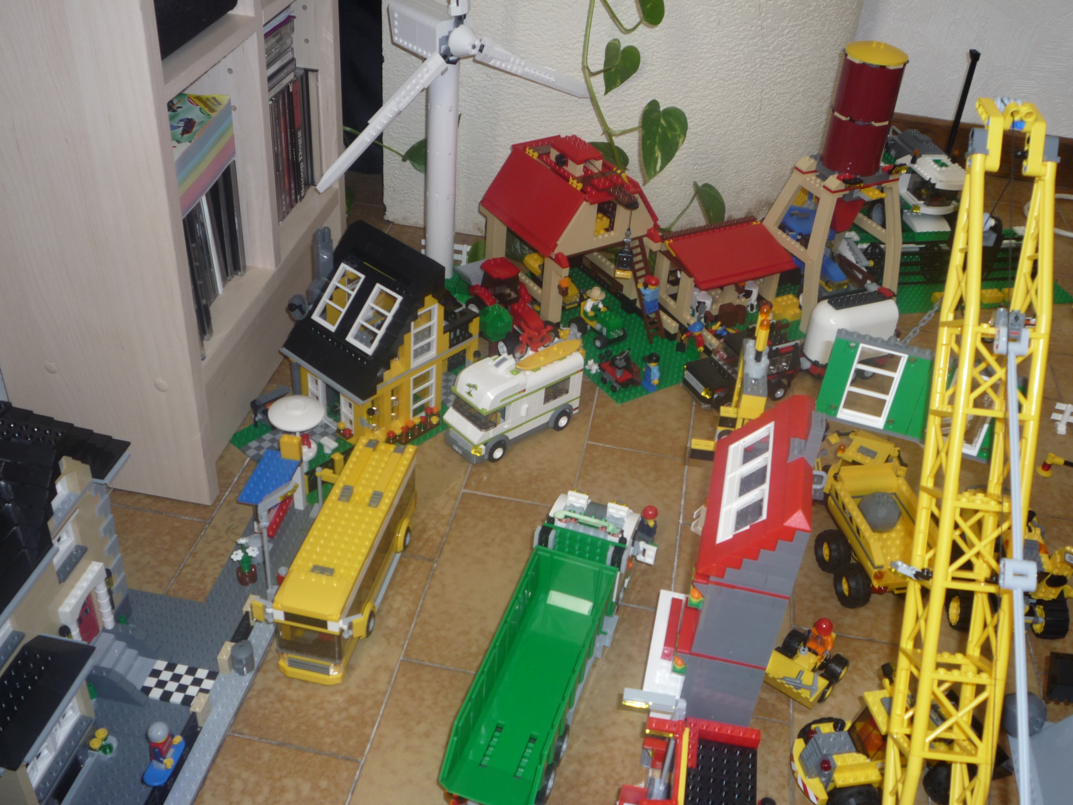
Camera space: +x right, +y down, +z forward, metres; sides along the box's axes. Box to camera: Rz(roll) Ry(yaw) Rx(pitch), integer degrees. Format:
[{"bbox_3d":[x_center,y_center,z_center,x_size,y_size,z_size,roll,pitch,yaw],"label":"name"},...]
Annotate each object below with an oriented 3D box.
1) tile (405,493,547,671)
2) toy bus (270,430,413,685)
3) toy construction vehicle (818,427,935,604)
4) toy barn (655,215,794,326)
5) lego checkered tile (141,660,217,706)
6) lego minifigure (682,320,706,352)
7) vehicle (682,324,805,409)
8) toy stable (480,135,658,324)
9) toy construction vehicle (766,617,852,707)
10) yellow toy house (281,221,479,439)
[{"bbox_3d":[-0.037,0.148,0.927,0.098,0.008,0.199,10,37,6],"label":"tile"},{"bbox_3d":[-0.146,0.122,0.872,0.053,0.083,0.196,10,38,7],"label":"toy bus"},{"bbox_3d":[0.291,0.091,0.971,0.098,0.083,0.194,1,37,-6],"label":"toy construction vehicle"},{"bbox_3d":[0.213,-0.139,1.251,0.130,0.097,0.088,-15,42,-25],"label":"toy barn"},{"bbox_3d":[-0.260,0.206,0.814,0.048,0.003,0.032,9,37,5],"label":"lego checkered tile"},{"bbox_3d":[0.170,-0.066,1.190,0.020,0.041,0.026,-4,38,-12],"label":"lego minifigure"},{"bbox_3d":[0.216,-0.033,1.143,0.119,0.055,0.056,-16,42,-26],"label":"vehicle"},{"bbox_3d":[0.039,-0.206,1.254,0.138,0.165,0.137,-20,44,-30],"label":"toy stable"},{"bbox_3d":[0.208,0.192,0.853,0.053,0.050,0.057,29,43,28],"label":"toy construction vehicle"},{"bbox_3d":[-0.142,-0.072,1.046,0.125,0.184,0.166,31,44,30],"label":"yellow toy house"}]

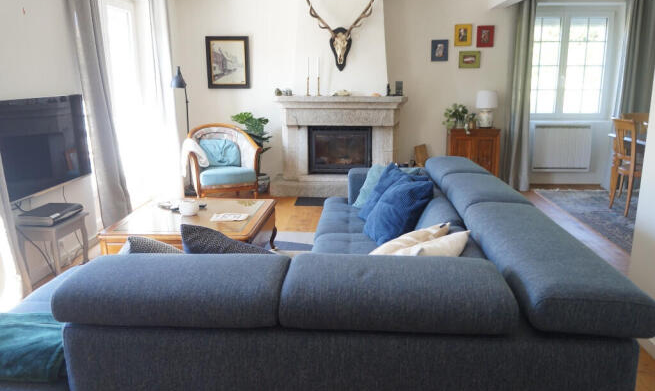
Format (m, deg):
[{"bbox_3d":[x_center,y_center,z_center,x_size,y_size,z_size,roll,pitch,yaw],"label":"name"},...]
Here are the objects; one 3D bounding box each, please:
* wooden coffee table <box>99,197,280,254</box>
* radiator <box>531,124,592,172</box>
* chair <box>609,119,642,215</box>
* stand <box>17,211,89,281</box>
[{"bbox_3d":[-0.953,0.349,3.613,1.014,0.424,0.987,1,13,5],"label":"wooden coffee table"},{"bbox_3d":[2.970,-0.601,6.261,0.693,0.589,0.100,0,14,4],"label":"radiator"},{"bbox_3d":[3.268,-0.283,4.987,0.500,0.950,0.430,0,14,4],"label":"chair"},{"bbox_3d":[-1.891,0.398,3.424,0.291,0.470,0.379,0,14,4],"label":"stand"}]

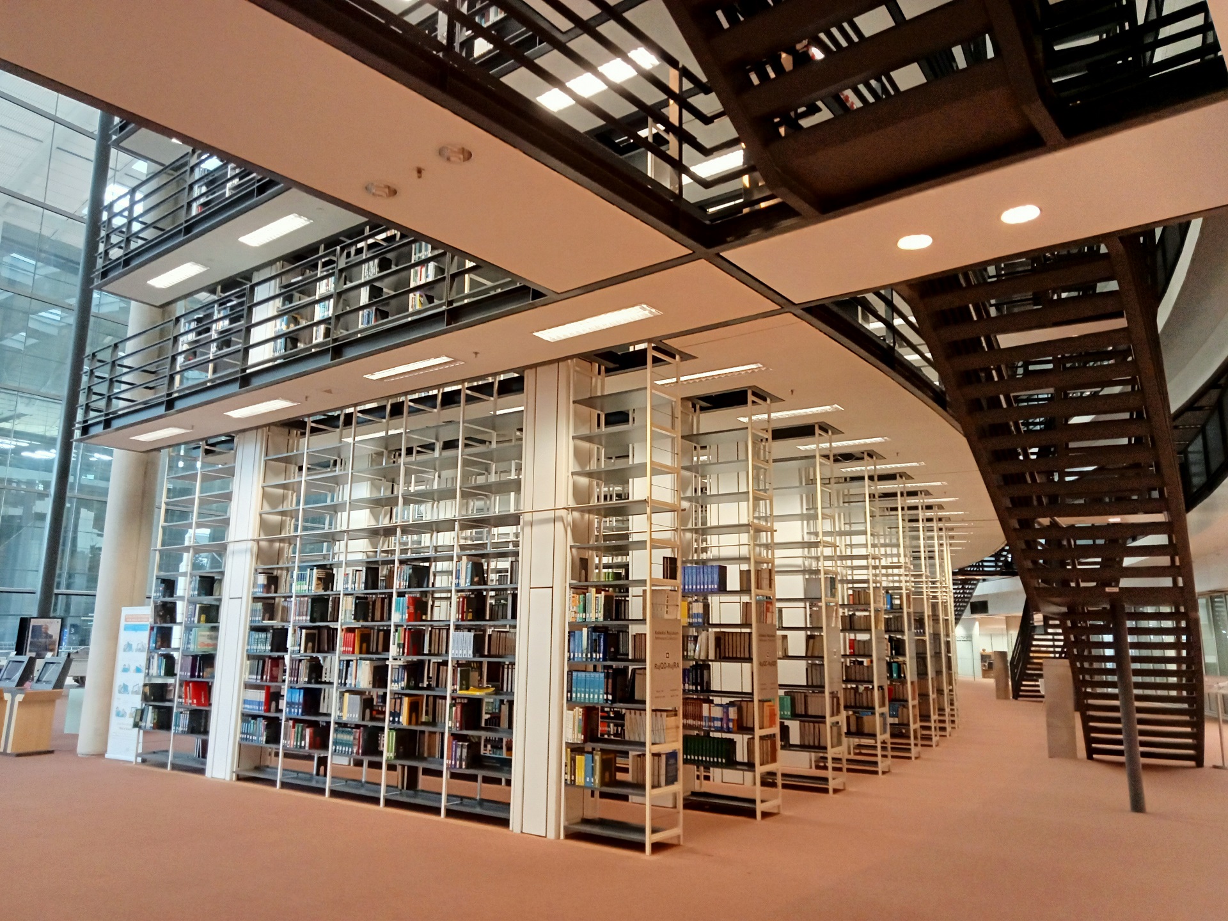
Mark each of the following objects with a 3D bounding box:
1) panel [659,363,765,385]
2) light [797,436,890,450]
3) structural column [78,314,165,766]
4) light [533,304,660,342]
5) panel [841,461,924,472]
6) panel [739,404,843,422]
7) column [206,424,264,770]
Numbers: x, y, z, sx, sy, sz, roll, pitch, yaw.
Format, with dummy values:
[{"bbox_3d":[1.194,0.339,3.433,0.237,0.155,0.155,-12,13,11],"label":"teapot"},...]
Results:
[{"bbox_3d":[0.947,-0.828,9.700,1.211,0.070,0.255,-8,-13,38],"label":"panel"},{"bbox_3d":[2.975,-0.223,12.903,1.211,0.070,0.255,-8,-13,38],"label":"light"},{"bbox_3d":[-7.128,0.870,14.584,0.641,6.647,0.641,-8,-13,38],"label":"structural column"},{"bbox_3d":[-0.152,-1.123,8.143,1.211,0.070,0.255,-8,-13,38],"label":"light"},{"bbox_3d":[3.961,0.098,14.609,1.211,0.070,0.255,-8,-13,38],"label":"panel"},{"bbox_3d":[1.987,-0.538,11.231,1.211,0.070,0.255,-8,-13,38],"label":"panel"},{"bbox_3d":[-4.501,1.723,12.274,0.585,4.203,0.450,-8,-13,38],"label":"column"}]

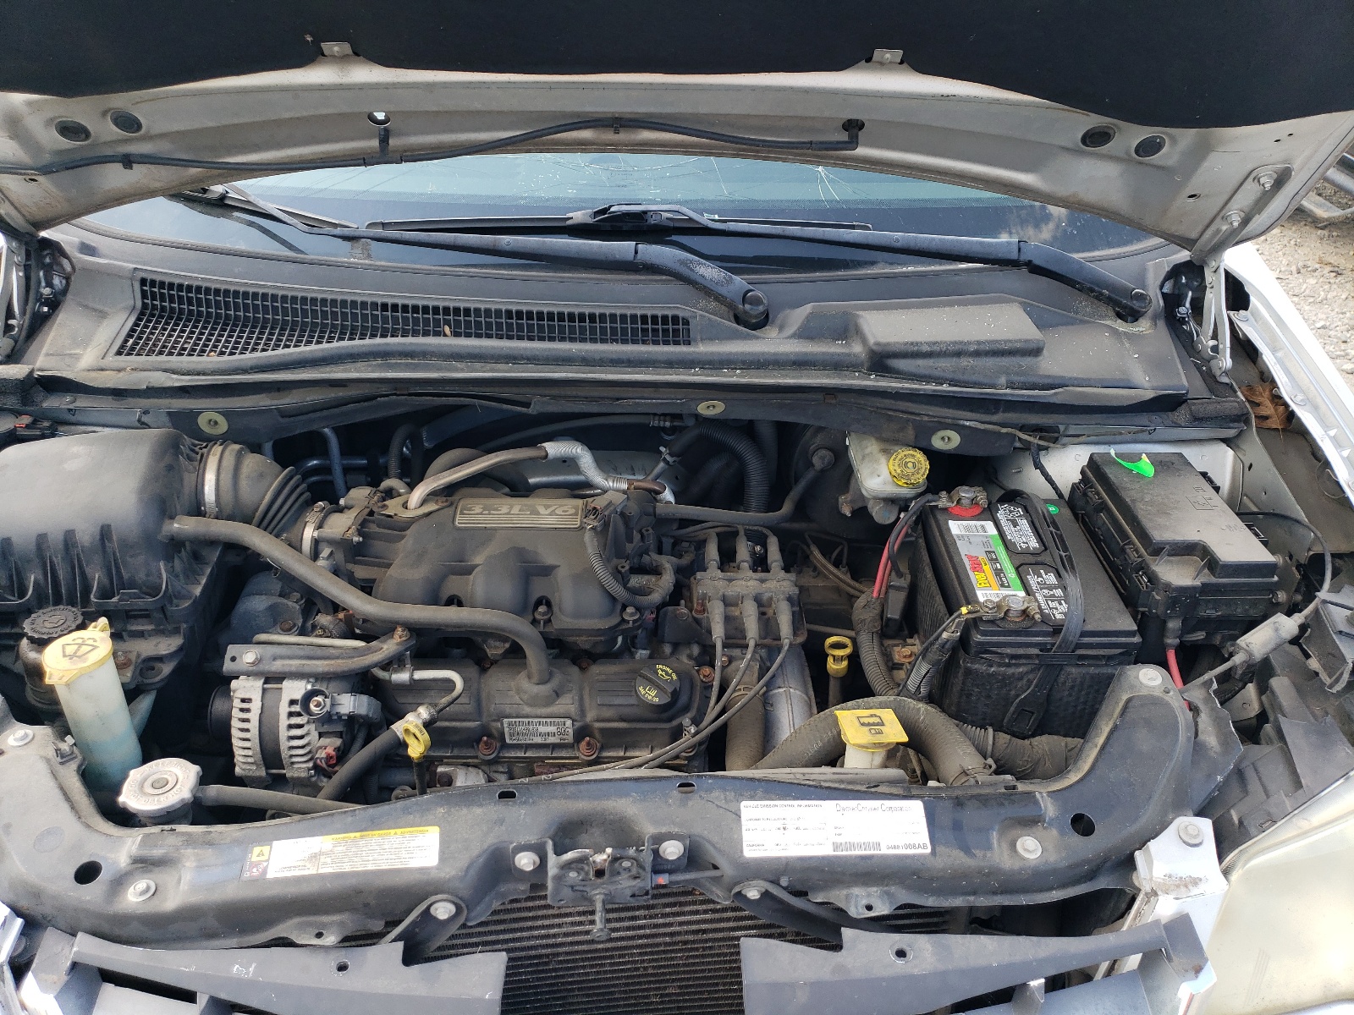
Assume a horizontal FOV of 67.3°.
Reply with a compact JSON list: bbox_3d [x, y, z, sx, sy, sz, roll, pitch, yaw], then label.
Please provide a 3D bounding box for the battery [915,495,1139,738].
[{"bbox_3d":[0.397,0.141,1.217,0.175,0.200,0.262,0,32,1],"label":"battery"}]

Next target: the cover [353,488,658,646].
[{"bbox_3d":[-0.186,0.057,1.143,0.325,0.120,0.165,-1,35,-4],"label":"cover"}]

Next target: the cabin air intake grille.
[{"bbox_3d":[-0.342,-0.250,1.320,0.720,0.065,0.115,2,35,0],"label":"cabin air intake grille"}]

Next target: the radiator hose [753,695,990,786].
[{"bbox_3d":[0.186,0.234,0.975,0.225,0.095,0.085,0,32,1],"label":"radiator hose"}]

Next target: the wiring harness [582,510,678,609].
[{"bbox_3d":[-0.055,0.061,1.180,0.110,0.080,0.085,0,32,1],"label":"wiring harness"}]

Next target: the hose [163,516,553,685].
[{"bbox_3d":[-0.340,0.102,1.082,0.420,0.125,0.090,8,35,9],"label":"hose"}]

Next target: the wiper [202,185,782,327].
[{"bbox_3d":[-0.337,-0.395,1.490,0.966,0.130,0.100,7,33,13],"label":"wiper"}]

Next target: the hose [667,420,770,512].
[{"bbox_3d":[0.048,-0.049,1.229,0.125,0.125,0.075,-1,35,-4],"label":"hose"}]

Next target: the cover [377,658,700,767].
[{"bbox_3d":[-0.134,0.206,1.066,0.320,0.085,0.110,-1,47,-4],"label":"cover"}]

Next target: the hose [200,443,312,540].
[{"bbox_3d":[-0.517,-0.015,1.250,0.135,0.120,0.110,0,32,1],"label":"hose"}]

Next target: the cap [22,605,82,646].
[{"bbox_3d":[-0.645,0.122,1.050,0.057,0.023,0.057,0,32,1],"label":"cap"}]

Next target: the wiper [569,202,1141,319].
[{"bbox_3d":[0.259,-0.354,1.416,0.755,0.085,0.105,6,35,6],"label":"wiper"}]

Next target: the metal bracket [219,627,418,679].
[{"bbox_3d":[-0.380,0.154,1.080,0.190,0.035,0.050,-5,33,-6],"label":"metal bracket"}]

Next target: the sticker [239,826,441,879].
[{"bbox_3d":[-0.271,0.283,0.828,0.151,0.002,0.040,-4,40,-5],"label":"sticker"}]

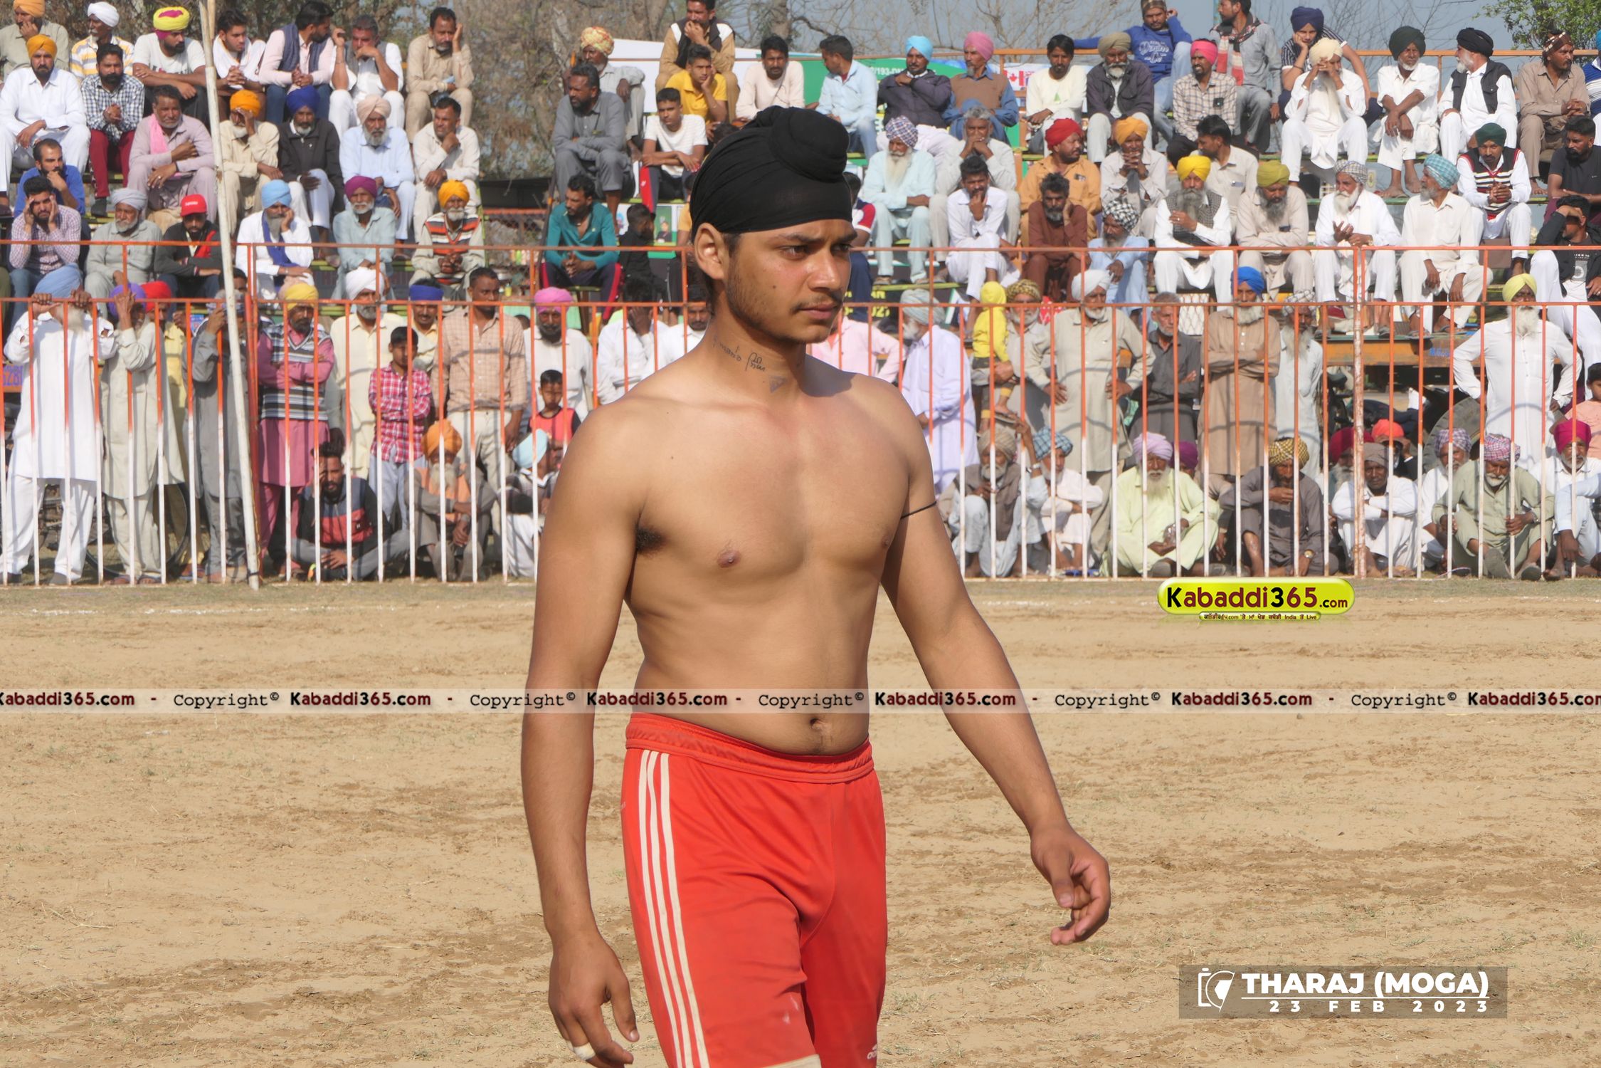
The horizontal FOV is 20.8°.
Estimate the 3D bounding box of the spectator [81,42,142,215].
[{"bbox_3d":[-4.602,-2.703,29.100,0.440,1.151,0.740,0,3,2],"label":"spectator"}]

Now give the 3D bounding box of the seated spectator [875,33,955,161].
[{"bbox_3d":[0.778,-2.794,29.000,0.549,1.041,0.780,-1,3,-10],"label":"seated spectator"}]

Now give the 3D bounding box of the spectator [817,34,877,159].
[{"bbox_3d":[0.316,-2.883,30.200,0.500,1.153,0.750,1,3,19],"label":"spectator"}]

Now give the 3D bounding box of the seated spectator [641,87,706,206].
[{"bbox_3d":[-0.828,-2.435,28.700,0.460,1.013,0.760,1,3,12],"label":"seated spectator"}]

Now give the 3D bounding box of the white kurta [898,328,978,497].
[{"bbox_3d":[0.817,-0.747,26.000,0.360,1.015,0.480,-3,4,-45],"label":"white kurta"}]

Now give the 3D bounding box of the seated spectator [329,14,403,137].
[{"bbox_3d":[-2.872,-2.886,28.800,0.510,1.108,0.750,0,3,-2],"label":"seated spectator"}]

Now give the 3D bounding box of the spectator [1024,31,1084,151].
[{"bbox_3d":[1.690,-2.810,29.000,0.440,1.024,0.750,0,3,0],"label":"spectator"}]

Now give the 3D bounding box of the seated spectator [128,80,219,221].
[{"bbox_3d":[-3.962,-2.290,27.500,0.560,1.074,0.800,0,3,-6],"label":"seated spectator"}]

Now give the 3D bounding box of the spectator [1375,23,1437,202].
[{"bbox_3d":[3.963,-2.754,28.500,0.470,1.121,0.750,0,3,7],"label":"spectator"}]

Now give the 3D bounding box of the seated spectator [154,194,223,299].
[{"bbox_3d":[-3.831,-1.623,27.300,0.500,1.019,0.720,0,3,-3],"label":"seated spectator"}]

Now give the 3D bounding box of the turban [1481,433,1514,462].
[{"bbox_3d":[3.891,-0.479,24.250,0.200,0.160,0.240,0,18,5],"label":"turban"}]

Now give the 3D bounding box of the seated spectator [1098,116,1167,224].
[{"bbox_3d":[2.153,-2.173,28.300,0.470,1.097,0.720,0,3,-3],"label":"seated spectator"}]

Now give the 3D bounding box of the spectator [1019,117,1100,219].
[{"bbox_3d":[1.656,-2.119,27.800,0.540,1.078,0.750,-1,3,-14],"label":"spectator"}]

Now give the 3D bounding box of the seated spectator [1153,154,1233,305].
[{"bbox_3d":[2.614,-1.948,29.000,0.550,1.166,0.750,0,3,3],"label":"seated spectator"}]

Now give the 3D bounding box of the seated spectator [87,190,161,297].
[{"bbox_3d":[-4.271,-1.660,27.400,0.480,1.038,0.740,1,3,12],"label":"seated spectator"}]

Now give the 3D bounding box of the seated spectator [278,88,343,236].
[{"bbox_3d":[-3.225,-2.382,28.700,0.460,1.144,0.750,0,3,0],"label":"seated spectator"}]

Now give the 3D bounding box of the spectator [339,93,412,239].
[{"bbox_3d":[-2.792,-2.365,28.700,0.500,1.078,0.750,0,3,0],"label":"spectator"}]

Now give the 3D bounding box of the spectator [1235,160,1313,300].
[{"bbox_3d":[3.150,-1.923,29.000,0.530,1.132,0.750,0,3,0],"label":"spectator"}]

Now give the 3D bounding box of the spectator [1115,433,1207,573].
[{"bbox_3d":[2.052,-0.170,24.700,0.570,0.823,0.680,0,3,-8],"label":"spectator"}]

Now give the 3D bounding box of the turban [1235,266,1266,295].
[{"bbox_3d":[2.597,-1.462,25.200,0.195,0.165,0.235,1,3,15],"label":"turban"}]

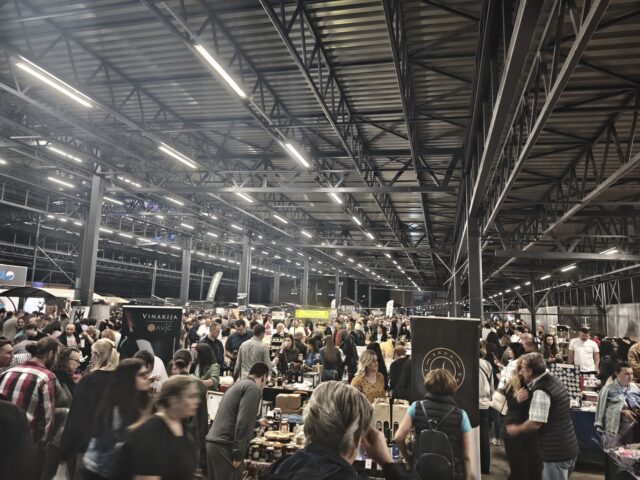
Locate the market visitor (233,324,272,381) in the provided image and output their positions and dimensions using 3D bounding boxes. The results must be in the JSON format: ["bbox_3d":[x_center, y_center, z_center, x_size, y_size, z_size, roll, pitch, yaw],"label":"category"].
[{"bbox_3d":[-0.930,2.146,6.265,0.530,1.770,0.380,-2,-9,18],"label":"market visitor"}]

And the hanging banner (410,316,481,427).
[{"bbox_3d":[1.536,1.962,5.139,0.850,1.980,0.180,-1,-10,13],"label":"hanging banner"}]

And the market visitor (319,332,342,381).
[{"bbox_3d":[0.168,2.456,7.269,0.460,1.610,0.320,3,-9,-9],"label":"market visitor"}]

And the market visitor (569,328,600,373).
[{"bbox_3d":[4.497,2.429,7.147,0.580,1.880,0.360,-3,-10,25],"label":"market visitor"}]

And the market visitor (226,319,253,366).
[{"bbox_3d":[-1.393,2.291,7.250,0.550,1.840,0.400,2,-9,0],"label":"market visitor"}]

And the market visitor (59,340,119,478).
[{"bbox_3d":[-2.040,1.760,3.820,0.370,1.700,0.480,-3,-10,25],"label":"market visitor"}]

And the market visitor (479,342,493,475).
[{"bbox_3d":[2.211,2.216,5.712,0.340,1.690,0.450,-2,-10,21],"label":"market visitor"}]

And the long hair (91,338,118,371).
[{"bbox_3d":[-2.002,1.064,3.950,0.230,0.300,0.200,-1,-9,14],"label":"long hair"}]

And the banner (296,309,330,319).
[{"bbox_3d":[-0.340,2.939,17.000,1.320,0.360,0.040,-1,-9,16],"label":"banner"}]

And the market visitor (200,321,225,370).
[{"bbox_3d":[-1.796,2.257,6.953,0.360,1.800,0.500,-6,-12,40],"label":"market visitor"}]

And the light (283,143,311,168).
[{"bbox_3d":[-0.476,-1.924,9.800,0.120,0.100,1.500,-1,-10,16],"label":"light"}]

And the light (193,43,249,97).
[{"bbox_3d":[-1.462,-2.506,6.443,0.110,0.090,1.500,-1,-9,16],"label":"light"}]

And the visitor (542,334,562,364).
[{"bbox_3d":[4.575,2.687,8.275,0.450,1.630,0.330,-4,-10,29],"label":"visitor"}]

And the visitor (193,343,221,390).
[{"bbox_3d":[-1.537,2.157,5.573,0.420,1.560,0.450,1,-9,6],"label":"visitor"}]

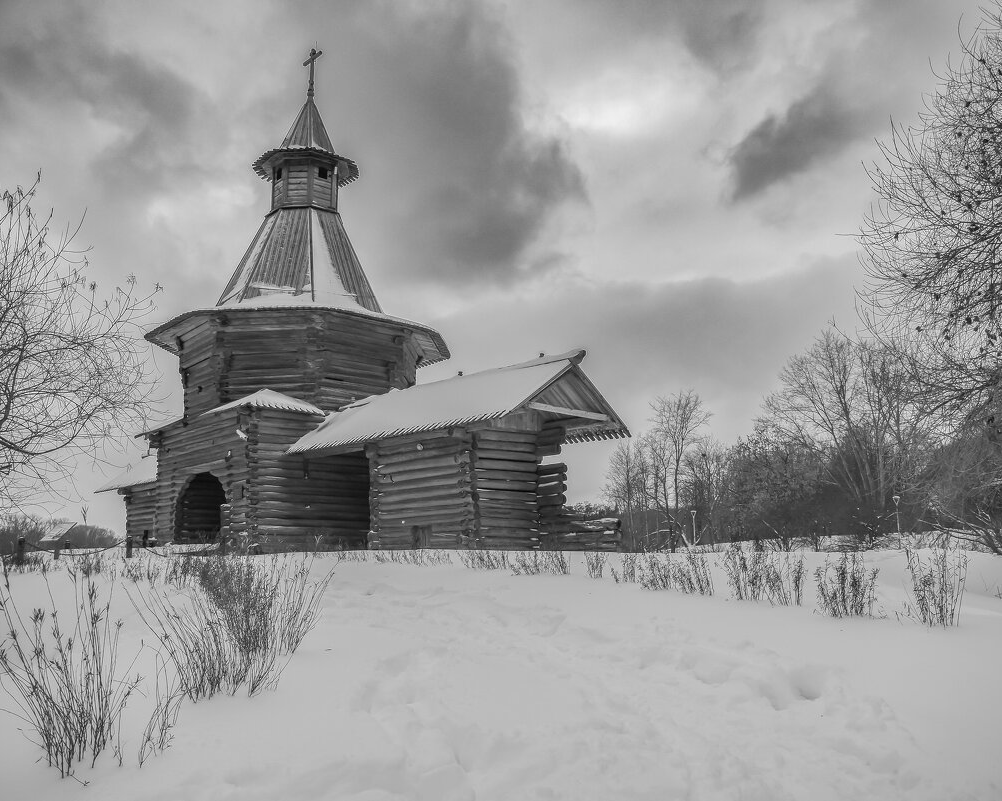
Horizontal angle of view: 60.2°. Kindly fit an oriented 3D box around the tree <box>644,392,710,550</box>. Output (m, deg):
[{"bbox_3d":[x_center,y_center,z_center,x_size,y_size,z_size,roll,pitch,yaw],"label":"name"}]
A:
[{"bbox_3d":[12.521,5.163,63.034,4.820,11.680,4.570,-1,-10,0],"label":"tree"}]

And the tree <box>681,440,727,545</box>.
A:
[{"bbox_3d":[15.268,7.037,65.742,3.500,8.030,3.330,-1,-10,0],"label":"tree"}]

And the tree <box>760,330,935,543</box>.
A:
[{"bbox_3d":[25.979,2.678,66.487,13.550,16.580,11.510,-1,-10,0],"label":"tree"}]

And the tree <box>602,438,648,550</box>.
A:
[{"bbox_3d":[8.952,6.963,63.740,3.390,8.370,3.220,-1,-10,0],"label":"tree"}]

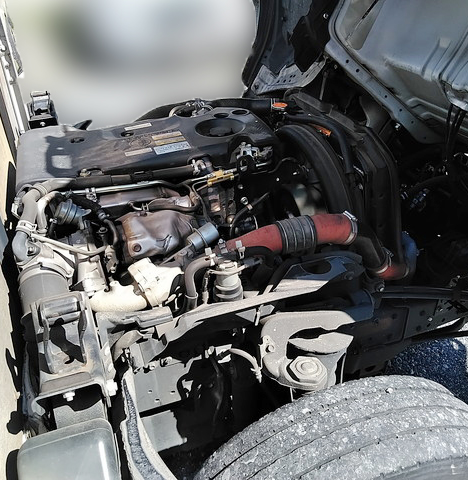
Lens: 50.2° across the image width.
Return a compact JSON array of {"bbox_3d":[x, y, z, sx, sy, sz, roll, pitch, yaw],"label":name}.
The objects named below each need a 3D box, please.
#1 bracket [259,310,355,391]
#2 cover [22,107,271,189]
[{"bbox_3d":[0.141,0.232,1.027,0.195,0.095,0.185,-10,37,-13],"label":"bracket"},{"bbox_3d":[-0.210,-0.201,1.222,0.595,0.090,0.290,-12,37,-12],"label":"cover"}]

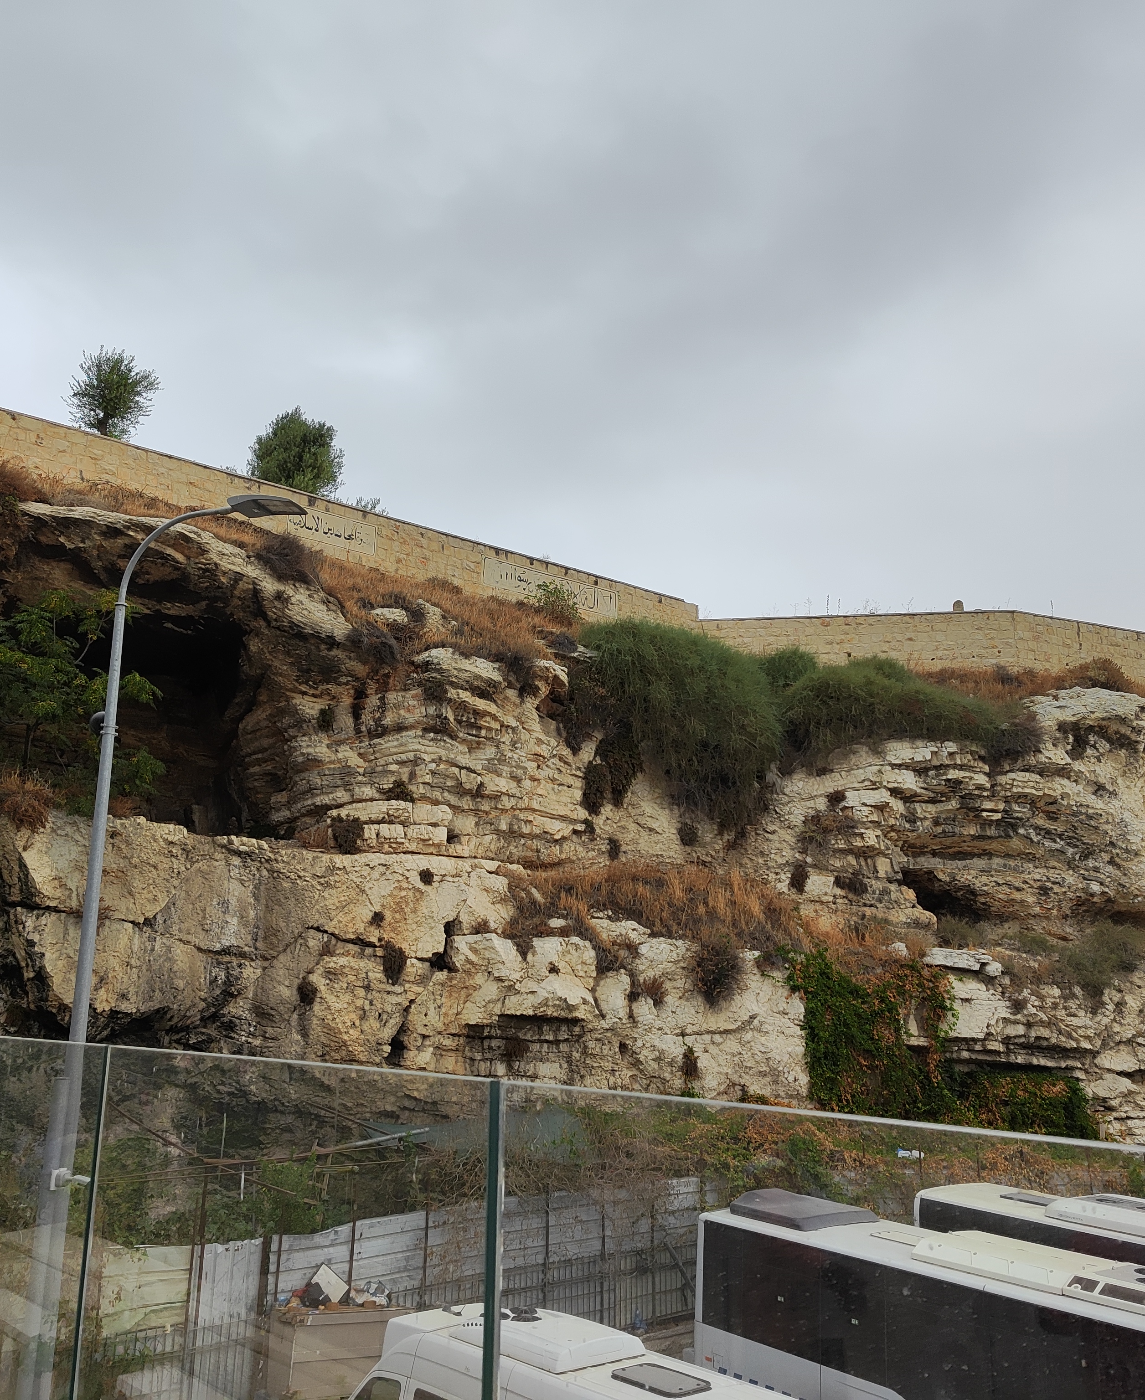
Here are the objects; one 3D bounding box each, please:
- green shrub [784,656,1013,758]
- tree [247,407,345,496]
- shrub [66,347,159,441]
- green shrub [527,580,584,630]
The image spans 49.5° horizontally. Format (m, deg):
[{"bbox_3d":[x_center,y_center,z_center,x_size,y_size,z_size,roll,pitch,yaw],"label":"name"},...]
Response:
[{"bbox_3d":[9.628,0.238,37.000,6.570,2.910,3.290,-1,-13,6],"label":"green shrub"},{"bbox_3d":[-7.605,-6.644,33.961,2.550,2.430,2.420,3,-13,-12],"label":"tree"},{"bbox_3d":[-11.470,-7.531,30.972,2.190,2.240,2.080,6,-14,-20],"label":"shrub"},{"bbox_3d":[-0.469,-2.770,36.300,1.660,1.400,1.410,1,-13,-1],"label":"green shrub"}]

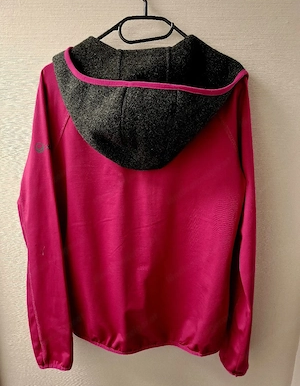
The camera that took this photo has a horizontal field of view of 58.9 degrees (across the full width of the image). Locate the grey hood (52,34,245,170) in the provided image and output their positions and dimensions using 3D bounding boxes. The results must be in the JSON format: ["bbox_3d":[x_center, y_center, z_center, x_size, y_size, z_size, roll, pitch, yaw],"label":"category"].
[{"bbox_3d":[-0.003,-0.188,0.548,0.385,0.265,0.125,0,8,0],"label":"grey hood"}]

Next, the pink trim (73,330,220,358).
[{"bbox_3d":[-0.008,0.341,0.602,0.345,0.050,0.055,0,8,0],"label":"pink trim"}]

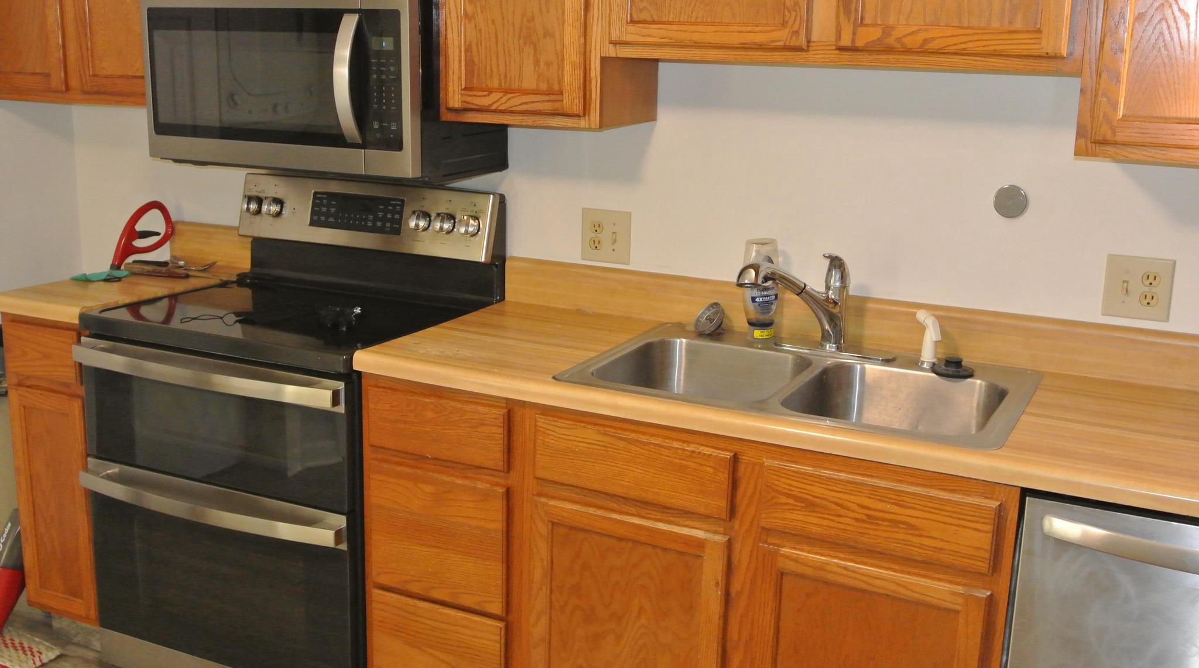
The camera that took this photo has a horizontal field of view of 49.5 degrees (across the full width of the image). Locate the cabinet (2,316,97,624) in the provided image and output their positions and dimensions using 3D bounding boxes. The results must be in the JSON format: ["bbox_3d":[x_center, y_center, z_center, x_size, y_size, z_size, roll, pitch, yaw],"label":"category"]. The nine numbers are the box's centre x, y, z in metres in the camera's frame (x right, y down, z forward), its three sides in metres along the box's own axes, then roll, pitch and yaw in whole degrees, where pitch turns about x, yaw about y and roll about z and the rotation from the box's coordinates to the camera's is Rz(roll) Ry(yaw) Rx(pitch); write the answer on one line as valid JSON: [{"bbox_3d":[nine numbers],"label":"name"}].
[{"bbox_3d":[-1.170,0.283,3.393,0.300,0.785,0.605,8,15,26],"label":"cabinet"}]

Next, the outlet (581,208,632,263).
[{"bbox_3d":[0.014,-0.224,2.989,0.122,0.120,0.012,8,15,26],"label":"outlet"}]

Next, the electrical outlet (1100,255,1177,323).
[{"bbox_3d":[1.028,-0.087,2.481,0.122,0.120,0.012,8,15,26],"label":"electrical outlet"}]

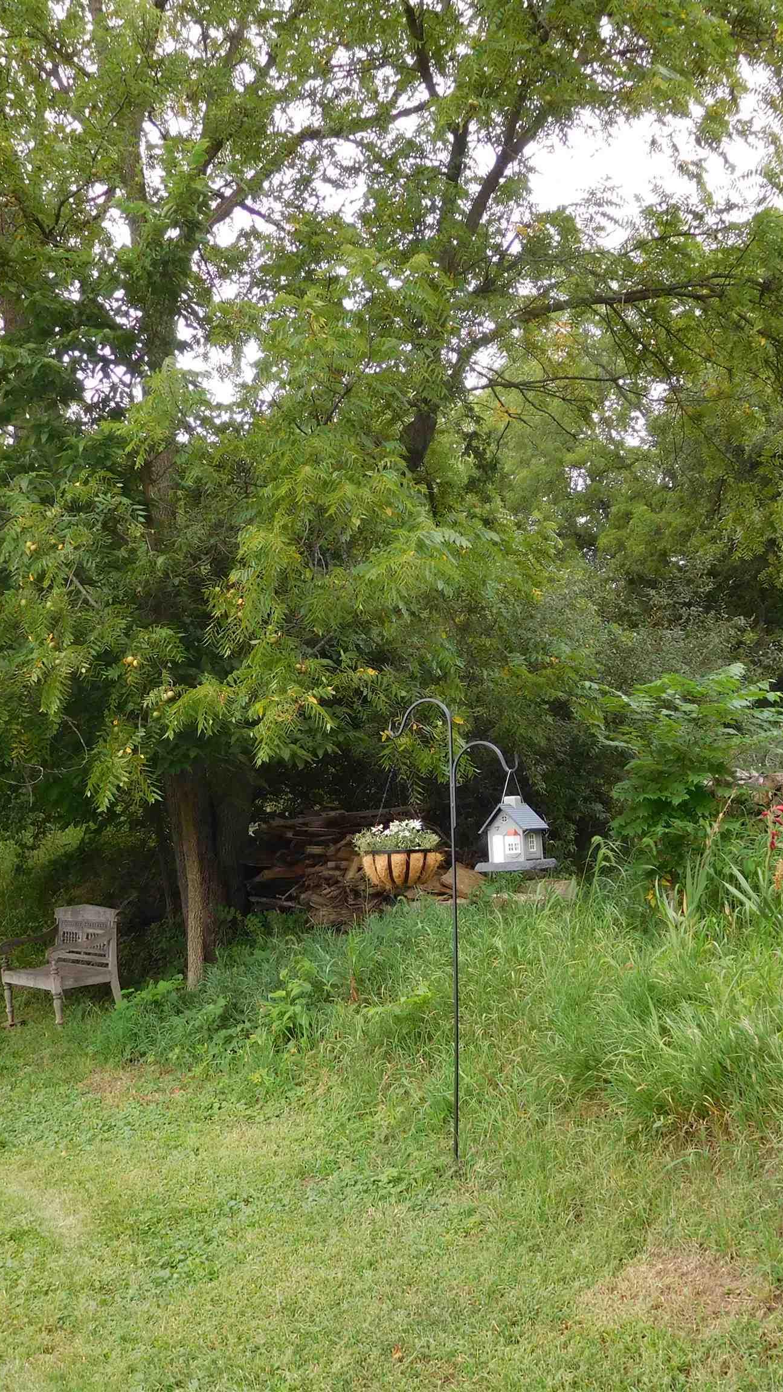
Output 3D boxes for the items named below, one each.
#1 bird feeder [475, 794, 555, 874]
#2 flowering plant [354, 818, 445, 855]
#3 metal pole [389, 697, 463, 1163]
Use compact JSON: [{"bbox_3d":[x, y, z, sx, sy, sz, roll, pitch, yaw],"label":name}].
[{"bbox_3d":[0.586,0.647,6.300,0.275,0.340,0.275,-6,-8,35],"label":"bird feeder"},{"bbox_3d":[0.031,0.666,6.350,0.410,0.170,0.380,-2,-6,0],"label":"flowering plant"},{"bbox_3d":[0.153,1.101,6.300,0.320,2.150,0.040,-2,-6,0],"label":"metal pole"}]

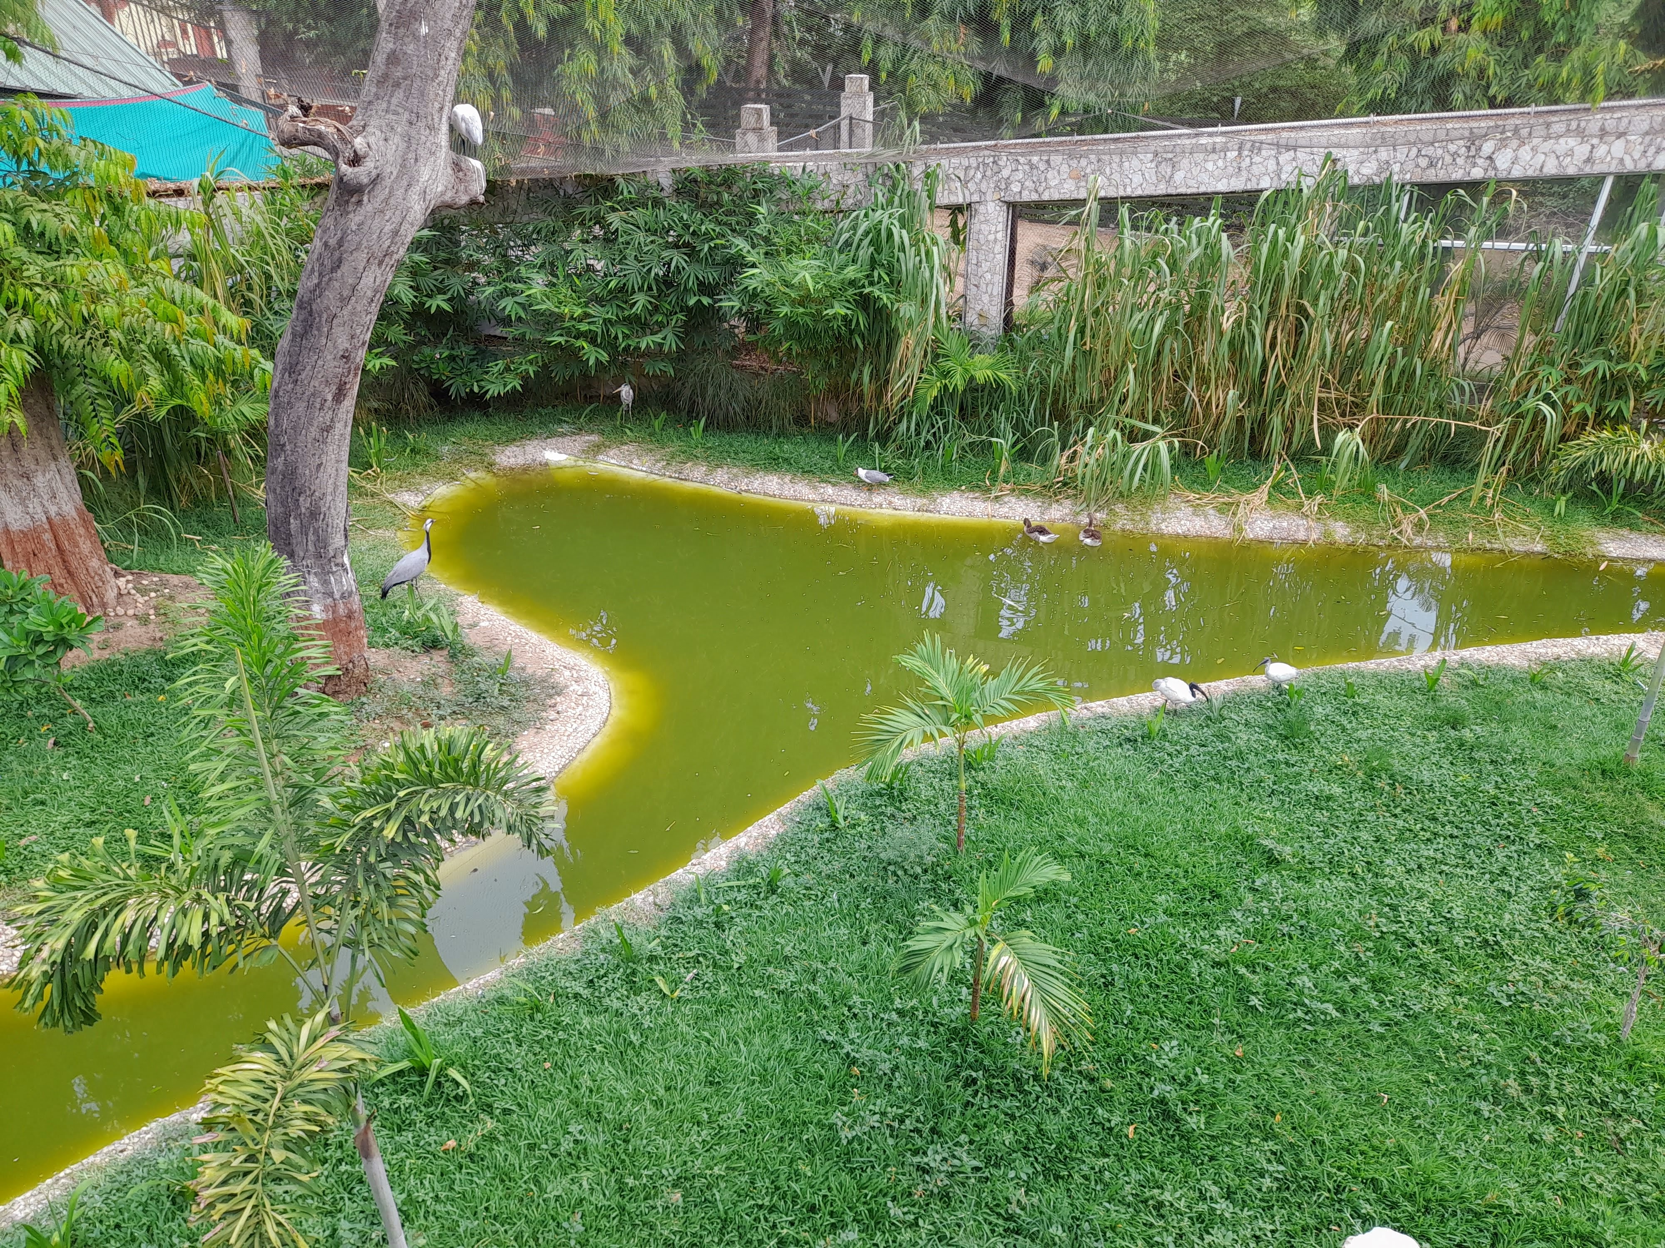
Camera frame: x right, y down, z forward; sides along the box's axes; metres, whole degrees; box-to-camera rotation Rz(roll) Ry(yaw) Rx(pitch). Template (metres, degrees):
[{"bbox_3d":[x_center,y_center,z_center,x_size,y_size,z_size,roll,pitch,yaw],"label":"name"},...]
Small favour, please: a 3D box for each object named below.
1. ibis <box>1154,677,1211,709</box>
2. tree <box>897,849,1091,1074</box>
[{"bbox_3d":[2.650,0.540,9.100,0.450,0.340,0.180,10,32,17],"label":"ibis"},{"bbox_3d":[0.810,1.740,6.200,1.000,1.020,0.880,0,30,0],"label":"tree"}]

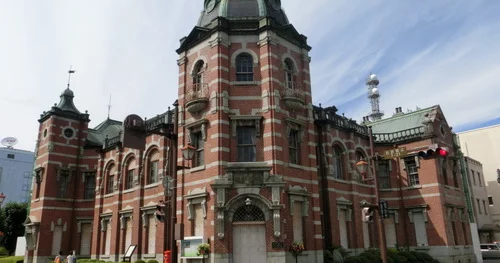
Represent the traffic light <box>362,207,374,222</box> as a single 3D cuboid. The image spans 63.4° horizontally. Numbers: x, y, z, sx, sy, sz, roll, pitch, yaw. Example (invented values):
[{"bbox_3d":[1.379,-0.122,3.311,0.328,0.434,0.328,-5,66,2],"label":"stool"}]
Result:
[{"bbox_3d":[5.155,3.624,17.592,0.370,0.680,0.300,14,-23,-43],"label":"traffic light"}]

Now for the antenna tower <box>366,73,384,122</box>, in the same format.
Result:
[{"bbox_3d":[57.842,-14.979,186.383,5.600,23.000,5.600,14,-23,-43],"label":"antenna tower"}]

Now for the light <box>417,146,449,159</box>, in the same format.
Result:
[{"bbox_3d":[7.581,0.875,16.690,0.380,0.400,1.150,12,-21,-39],"label":"light"}]

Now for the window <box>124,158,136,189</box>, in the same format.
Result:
[{"bbox_3d":[-8.742,3.080,29.742,0.270,2.420,1.400,14,-22,-43],"label":"window"}]

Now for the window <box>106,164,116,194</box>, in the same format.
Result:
[{"bbox_3d":[-10.834,3.709,31.787,0.270,2.420,1.400,14,-22,-43],"label":"window"}]

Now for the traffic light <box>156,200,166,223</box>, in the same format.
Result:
[{"bbox_3d":[-3.349,3.035,15.305,0.300,0.750,0.360,14,-23,-43],"label":"traffic light"}]

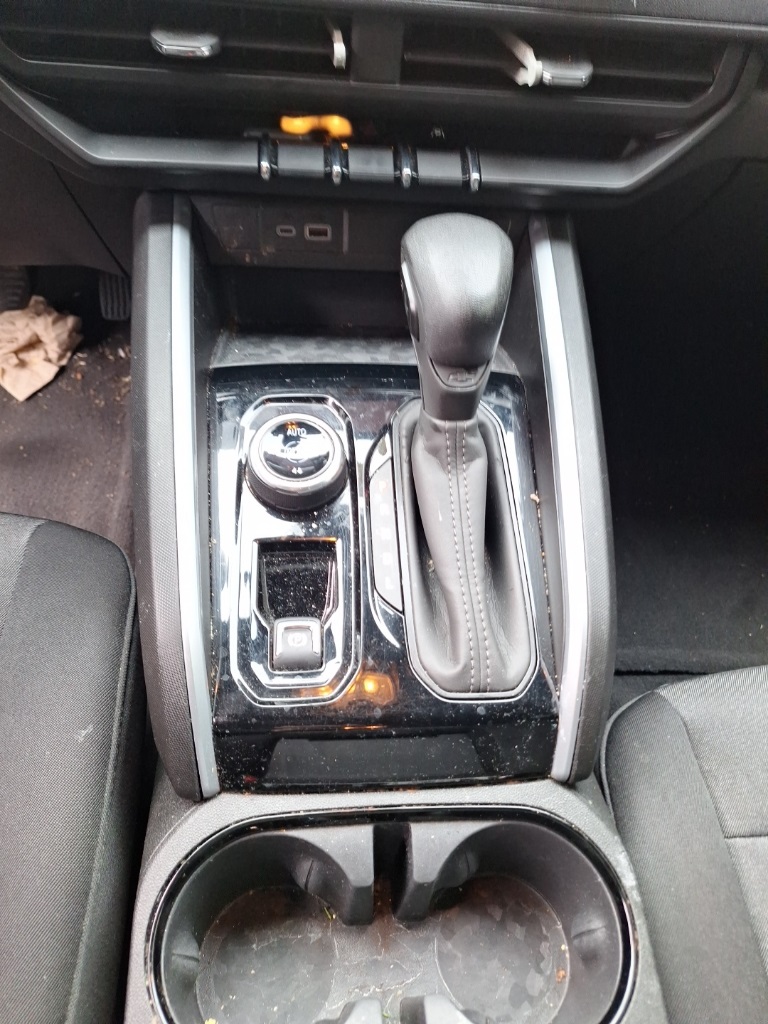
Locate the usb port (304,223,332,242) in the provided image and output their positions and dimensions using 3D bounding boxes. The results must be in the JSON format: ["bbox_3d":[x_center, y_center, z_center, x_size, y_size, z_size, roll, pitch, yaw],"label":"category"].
[{"bbox_3d":[-0.044,-0.188,0.457,0.018,0.011,0.008,0,50,-6],"label":"usb port"}]

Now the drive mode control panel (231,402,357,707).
[{"bbox_3d":[-0.049,0.009,0.380,0.070,0.030,0.188,0,65,-6],"label":"drive mode control panel"}]

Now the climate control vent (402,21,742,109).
[{"bbox_3d":[0.105,-0.250,0.382,0.185,0.037,0.033,0,50,-6],"label":"climate control vent"}]

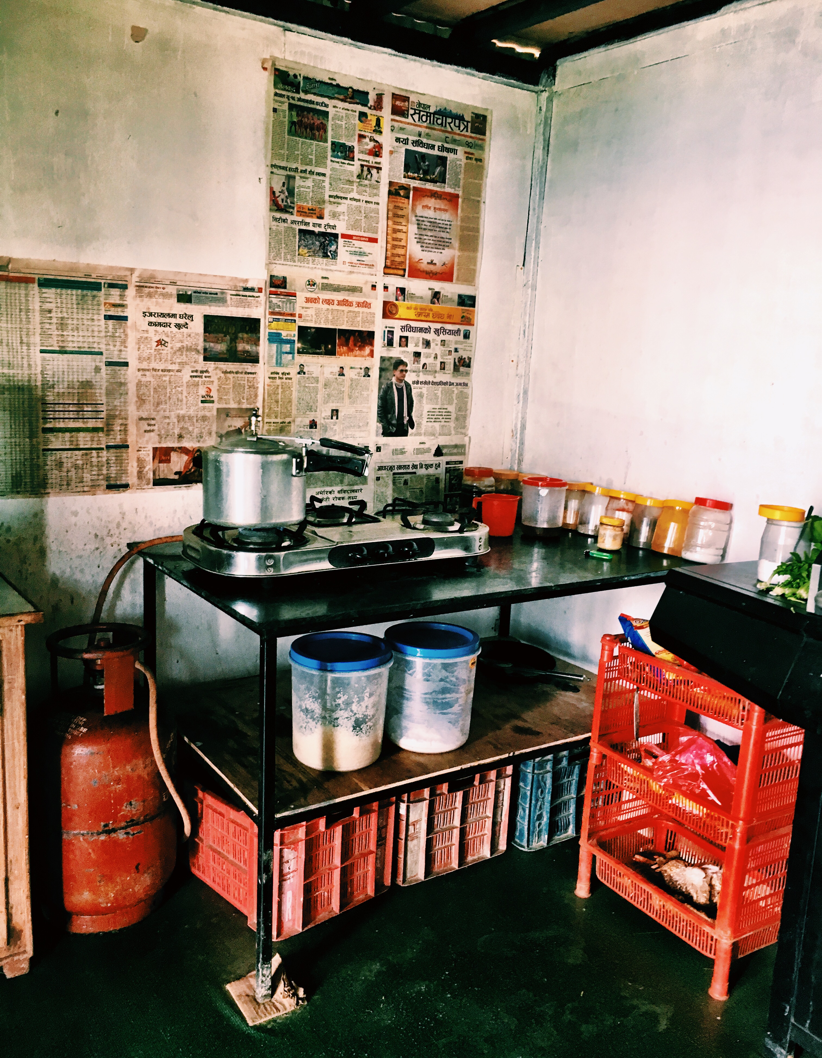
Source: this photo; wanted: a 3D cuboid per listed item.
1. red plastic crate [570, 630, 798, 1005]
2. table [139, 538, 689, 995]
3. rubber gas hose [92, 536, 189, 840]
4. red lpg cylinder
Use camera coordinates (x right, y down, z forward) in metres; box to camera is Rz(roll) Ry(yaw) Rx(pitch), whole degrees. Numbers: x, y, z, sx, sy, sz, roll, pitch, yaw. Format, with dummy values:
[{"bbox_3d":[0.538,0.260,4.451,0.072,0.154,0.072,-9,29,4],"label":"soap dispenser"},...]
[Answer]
[{"bbox_3d":[0.645,0.609,2.093,0.275,0.665,0.462,-5,14,-34],"label":"red plastic crate"},{"bbox_3d":[0.027,0.445,2.403,1.290,0.790,0.744,-5,14,-34],"label":"table"},{"bbox_3d":[-0.630,0.371,2.143,0.197,0.766,0.354,-5,14,-34],"label":"rubber gas hose"},{"bbox_3d":[-0.697,0.548,2.078,0.322,0.648,0.322,-5,14,-34],"label":"red lpg cylinder"}]

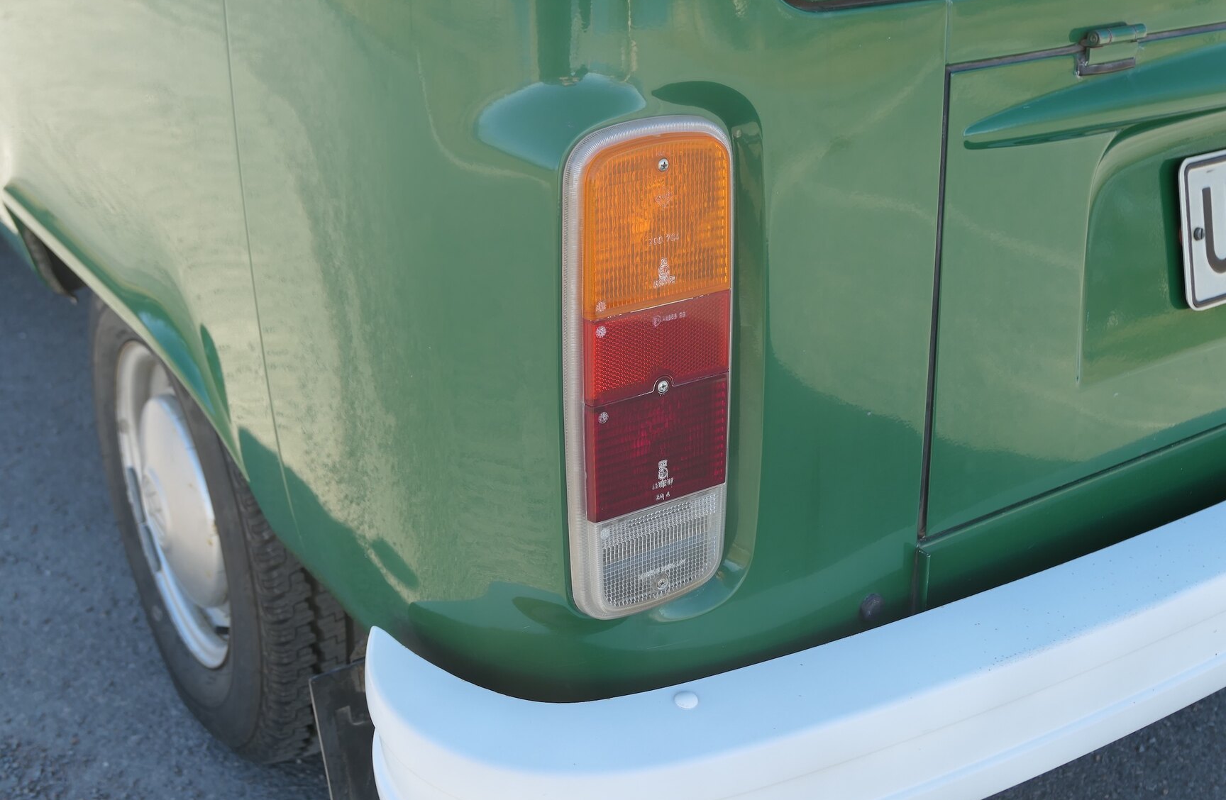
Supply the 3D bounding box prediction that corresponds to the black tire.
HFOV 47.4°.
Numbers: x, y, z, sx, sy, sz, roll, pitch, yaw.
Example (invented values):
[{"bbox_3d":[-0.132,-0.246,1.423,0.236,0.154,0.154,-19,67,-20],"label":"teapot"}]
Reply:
[{"bbox_3d":[-0.459,0.105,1.675,0.188,0.645,0.645,-14,24,-31],"label":"black tire"}]

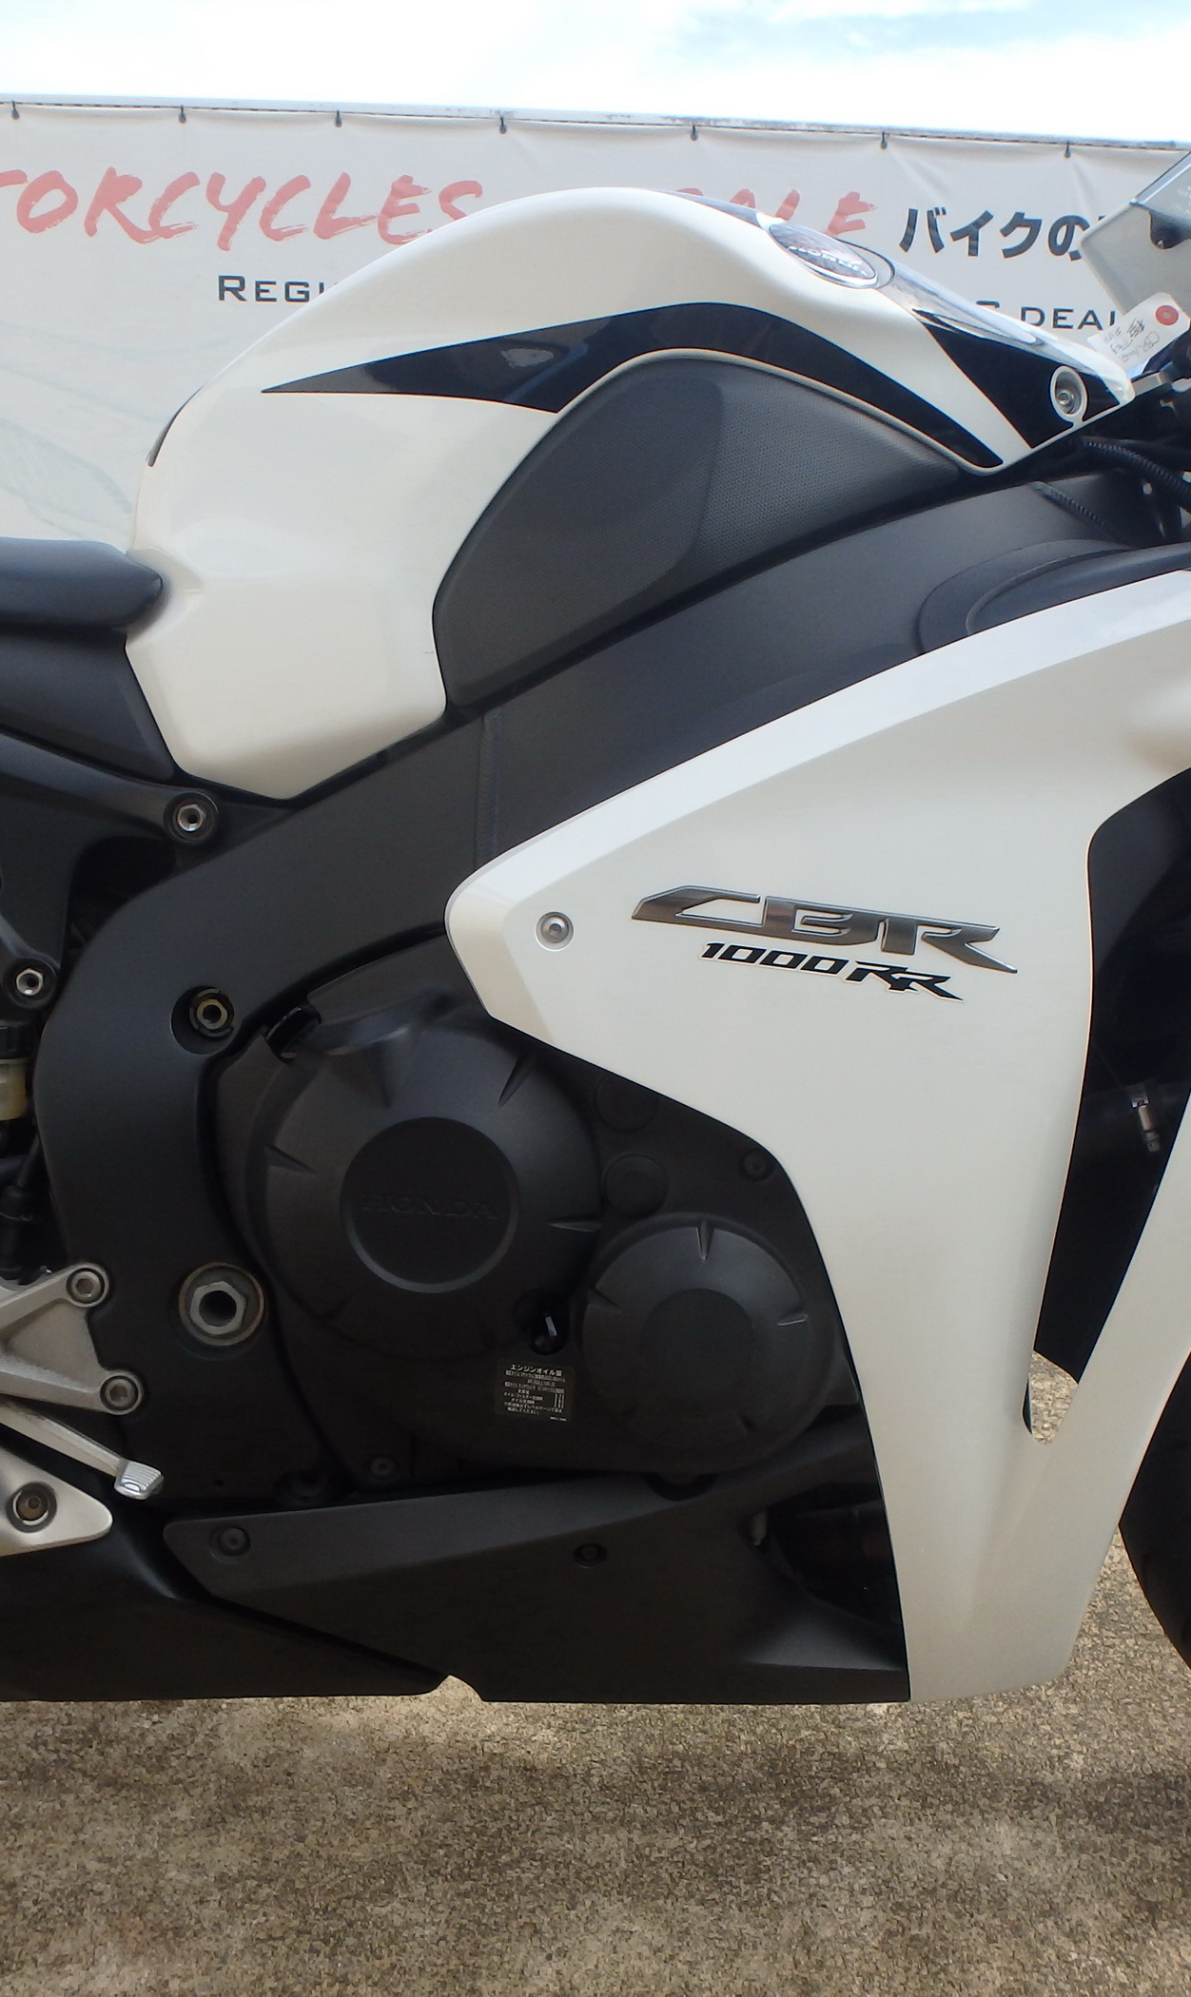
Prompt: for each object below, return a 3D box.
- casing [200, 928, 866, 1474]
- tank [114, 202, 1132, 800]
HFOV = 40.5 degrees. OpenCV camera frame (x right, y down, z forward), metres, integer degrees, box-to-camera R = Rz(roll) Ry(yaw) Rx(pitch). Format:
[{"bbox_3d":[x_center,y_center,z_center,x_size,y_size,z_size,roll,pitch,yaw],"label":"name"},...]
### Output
[{"bbox_3d":[-0.034,0.111,0.841,0.325,0.285,0.150,0,6,-2],"label":"casing"},{"bbox_3d":[0.022,-0.295,0.951,0.535,0.345,0.310,0,6,-2],"label":"tank"}]

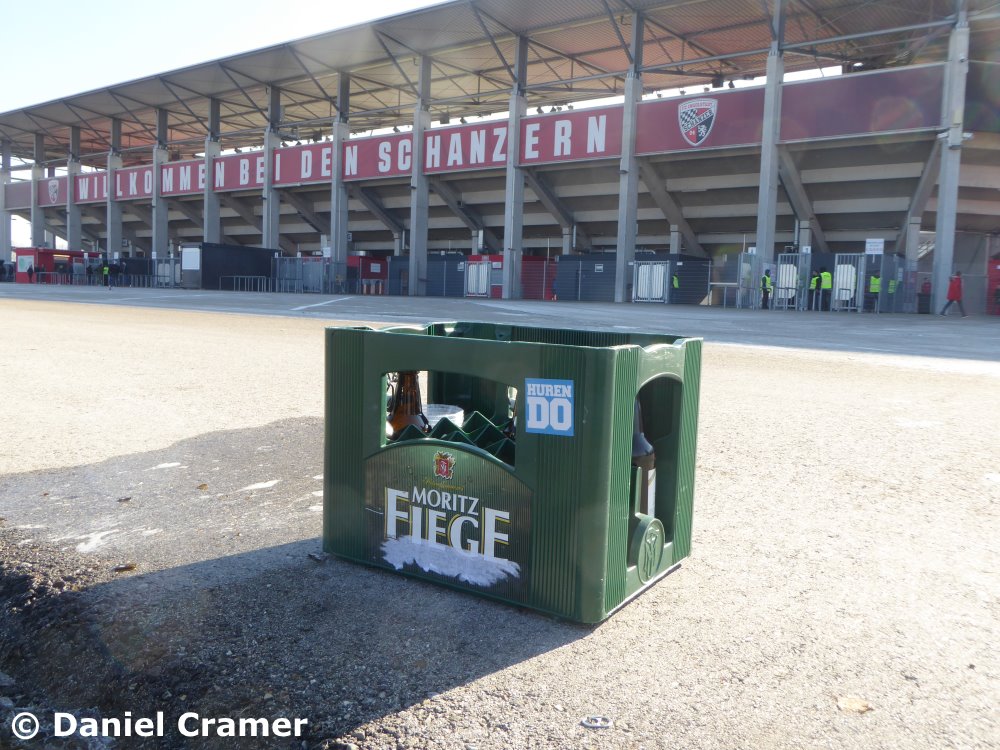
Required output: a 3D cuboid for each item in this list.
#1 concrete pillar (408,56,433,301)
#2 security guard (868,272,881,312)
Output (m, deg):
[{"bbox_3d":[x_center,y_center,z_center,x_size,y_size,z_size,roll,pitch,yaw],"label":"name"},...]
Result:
[{"bbox_3d":[-4.856,-12.073,49.958,0.540,14.400,1.000,6,7,36],"label":"concrete pillar"},{"bbox_3d":[15.661,-3.460,33.800,0.520,1.740,0.360,1,6,-11],"label":"security guard"}]

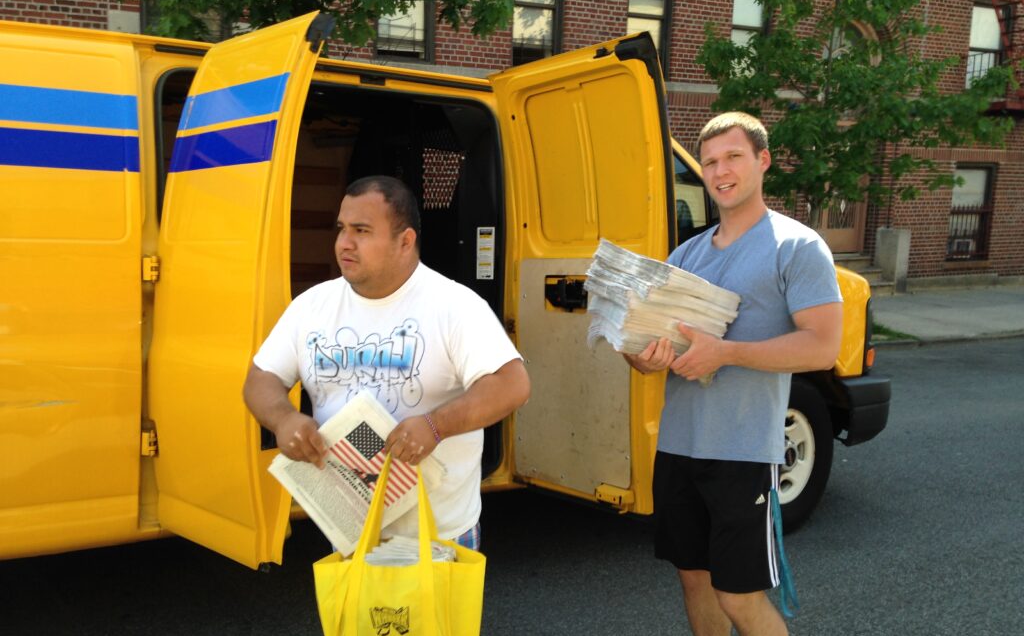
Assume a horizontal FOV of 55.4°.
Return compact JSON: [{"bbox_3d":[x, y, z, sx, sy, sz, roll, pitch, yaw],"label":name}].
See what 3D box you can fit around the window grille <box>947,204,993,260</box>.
[{"bbox_3d":[7.310,-1.370,15.600,0.920,0.890,0.090,-3,10,-25],"label":"window grille"}]

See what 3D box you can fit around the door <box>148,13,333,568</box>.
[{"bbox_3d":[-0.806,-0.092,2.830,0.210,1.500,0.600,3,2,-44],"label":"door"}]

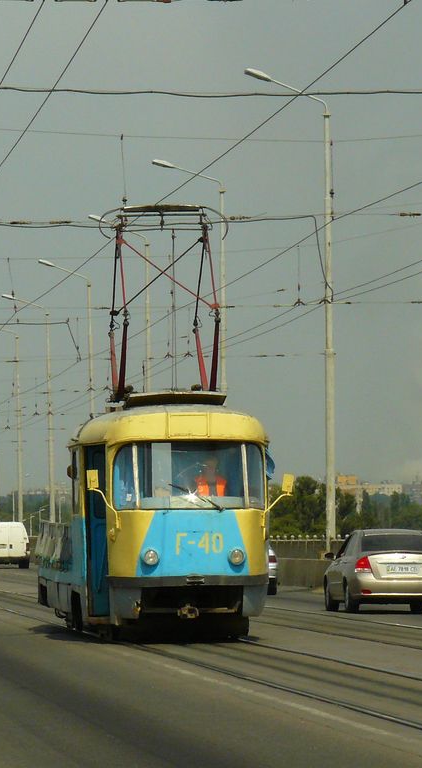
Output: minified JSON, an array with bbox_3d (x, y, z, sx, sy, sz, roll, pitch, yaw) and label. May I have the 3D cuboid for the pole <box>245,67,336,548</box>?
[{"bbox_3d":[2.194,-1.655,125.003,2.480,14.060,0.320,0,-2,-6],"label":"pole"}]

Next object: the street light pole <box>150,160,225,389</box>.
[{"bbox_3d":[-0.707,-0.624,153.437,2.580,13.900,0.320,0,-2,-6],"label":"street light pole"}]

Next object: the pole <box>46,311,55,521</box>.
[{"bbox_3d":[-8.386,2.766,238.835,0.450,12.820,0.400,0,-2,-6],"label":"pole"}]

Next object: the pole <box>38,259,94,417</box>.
[{"bbox_3d":[-6.636,1.246,210.299,2.720,13.960,0.320,0,-2,-6],"label":"pole"}]

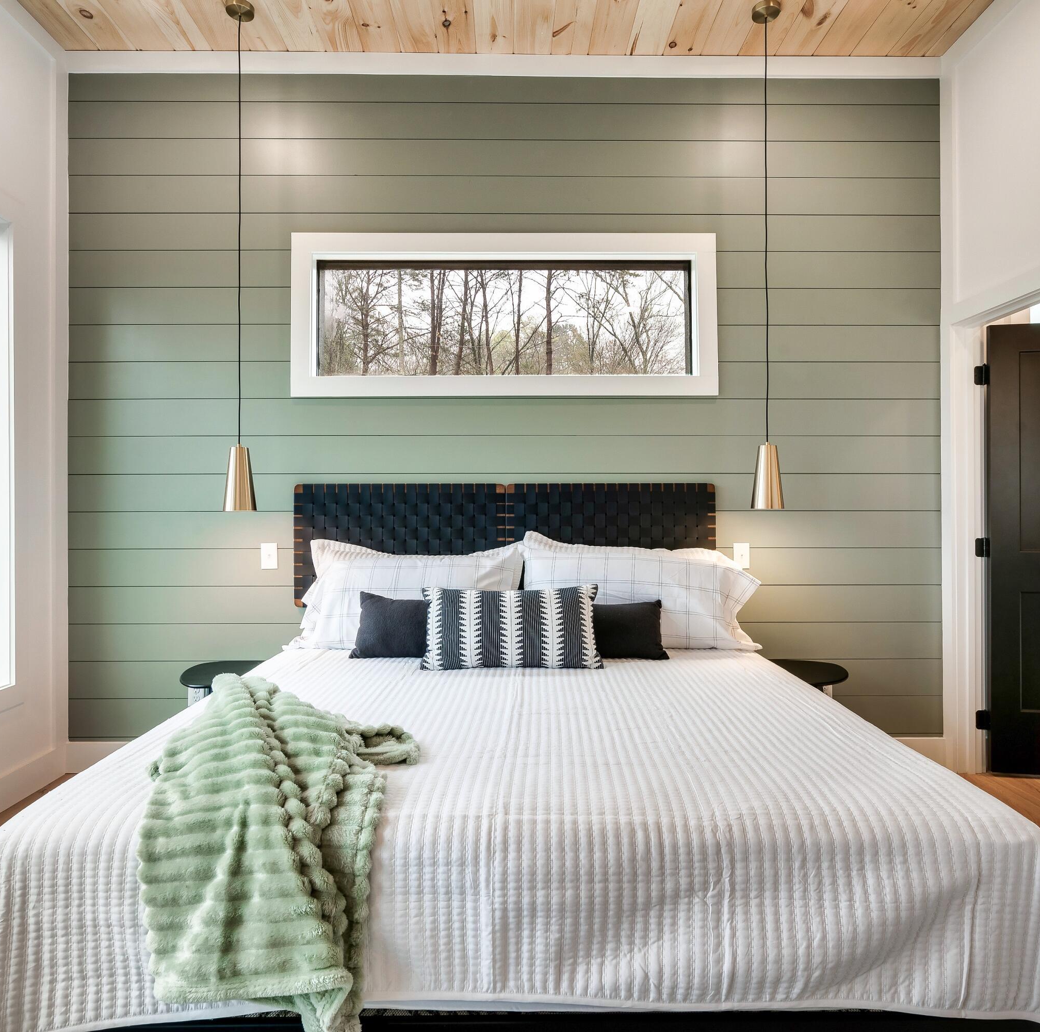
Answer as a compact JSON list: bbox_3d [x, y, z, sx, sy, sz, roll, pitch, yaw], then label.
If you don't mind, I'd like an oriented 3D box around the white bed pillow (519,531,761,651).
[{"bbox_3d":[0.500,0.325,2.980,0.980,0.480,0.200,0,-25,-1],"label":"white bed pillow"}]

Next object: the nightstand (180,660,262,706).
[{"bbox_3d":[-1.180,0.925,2.890,0.450,0.540,0.450,0,0,-1],"label":"nightstand"}]

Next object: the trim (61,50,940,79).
[{"bbox_3d":[-0.076,-2.087,3.185,4.050,0.105,0.030,0,0,-1],"label":"trim"}]

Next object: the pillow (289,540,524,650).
[{"bbox_3d":[-0.475,0.330,2.980,0.960,0.470,0.200,0,-25,-1],"label":"pillow"}]

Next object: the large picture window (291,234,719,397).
[{"bbox_3d":[-0.071,-0.942,3.220,1.960,0.752,0.110,0,0,-1],"label":"large picture window"}]

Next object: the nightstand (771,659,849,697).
[{"bbox_3d":[1.170,0.925,2.930,0.450,0.540,0.450,0,0,-1],"label":"nightstand"}]

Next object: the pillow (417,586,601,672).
[{"bbox_3d":[-0.027,0.410,2.570,0.660,0.340,0.140,0,-25,-1],"label":"pillow"}]

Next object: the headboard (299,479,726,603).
[{"bbox_3d":[-0.069,0.136,3.150,1.935,0.575,0.060,0,0,-1],"label":"headboard"}]

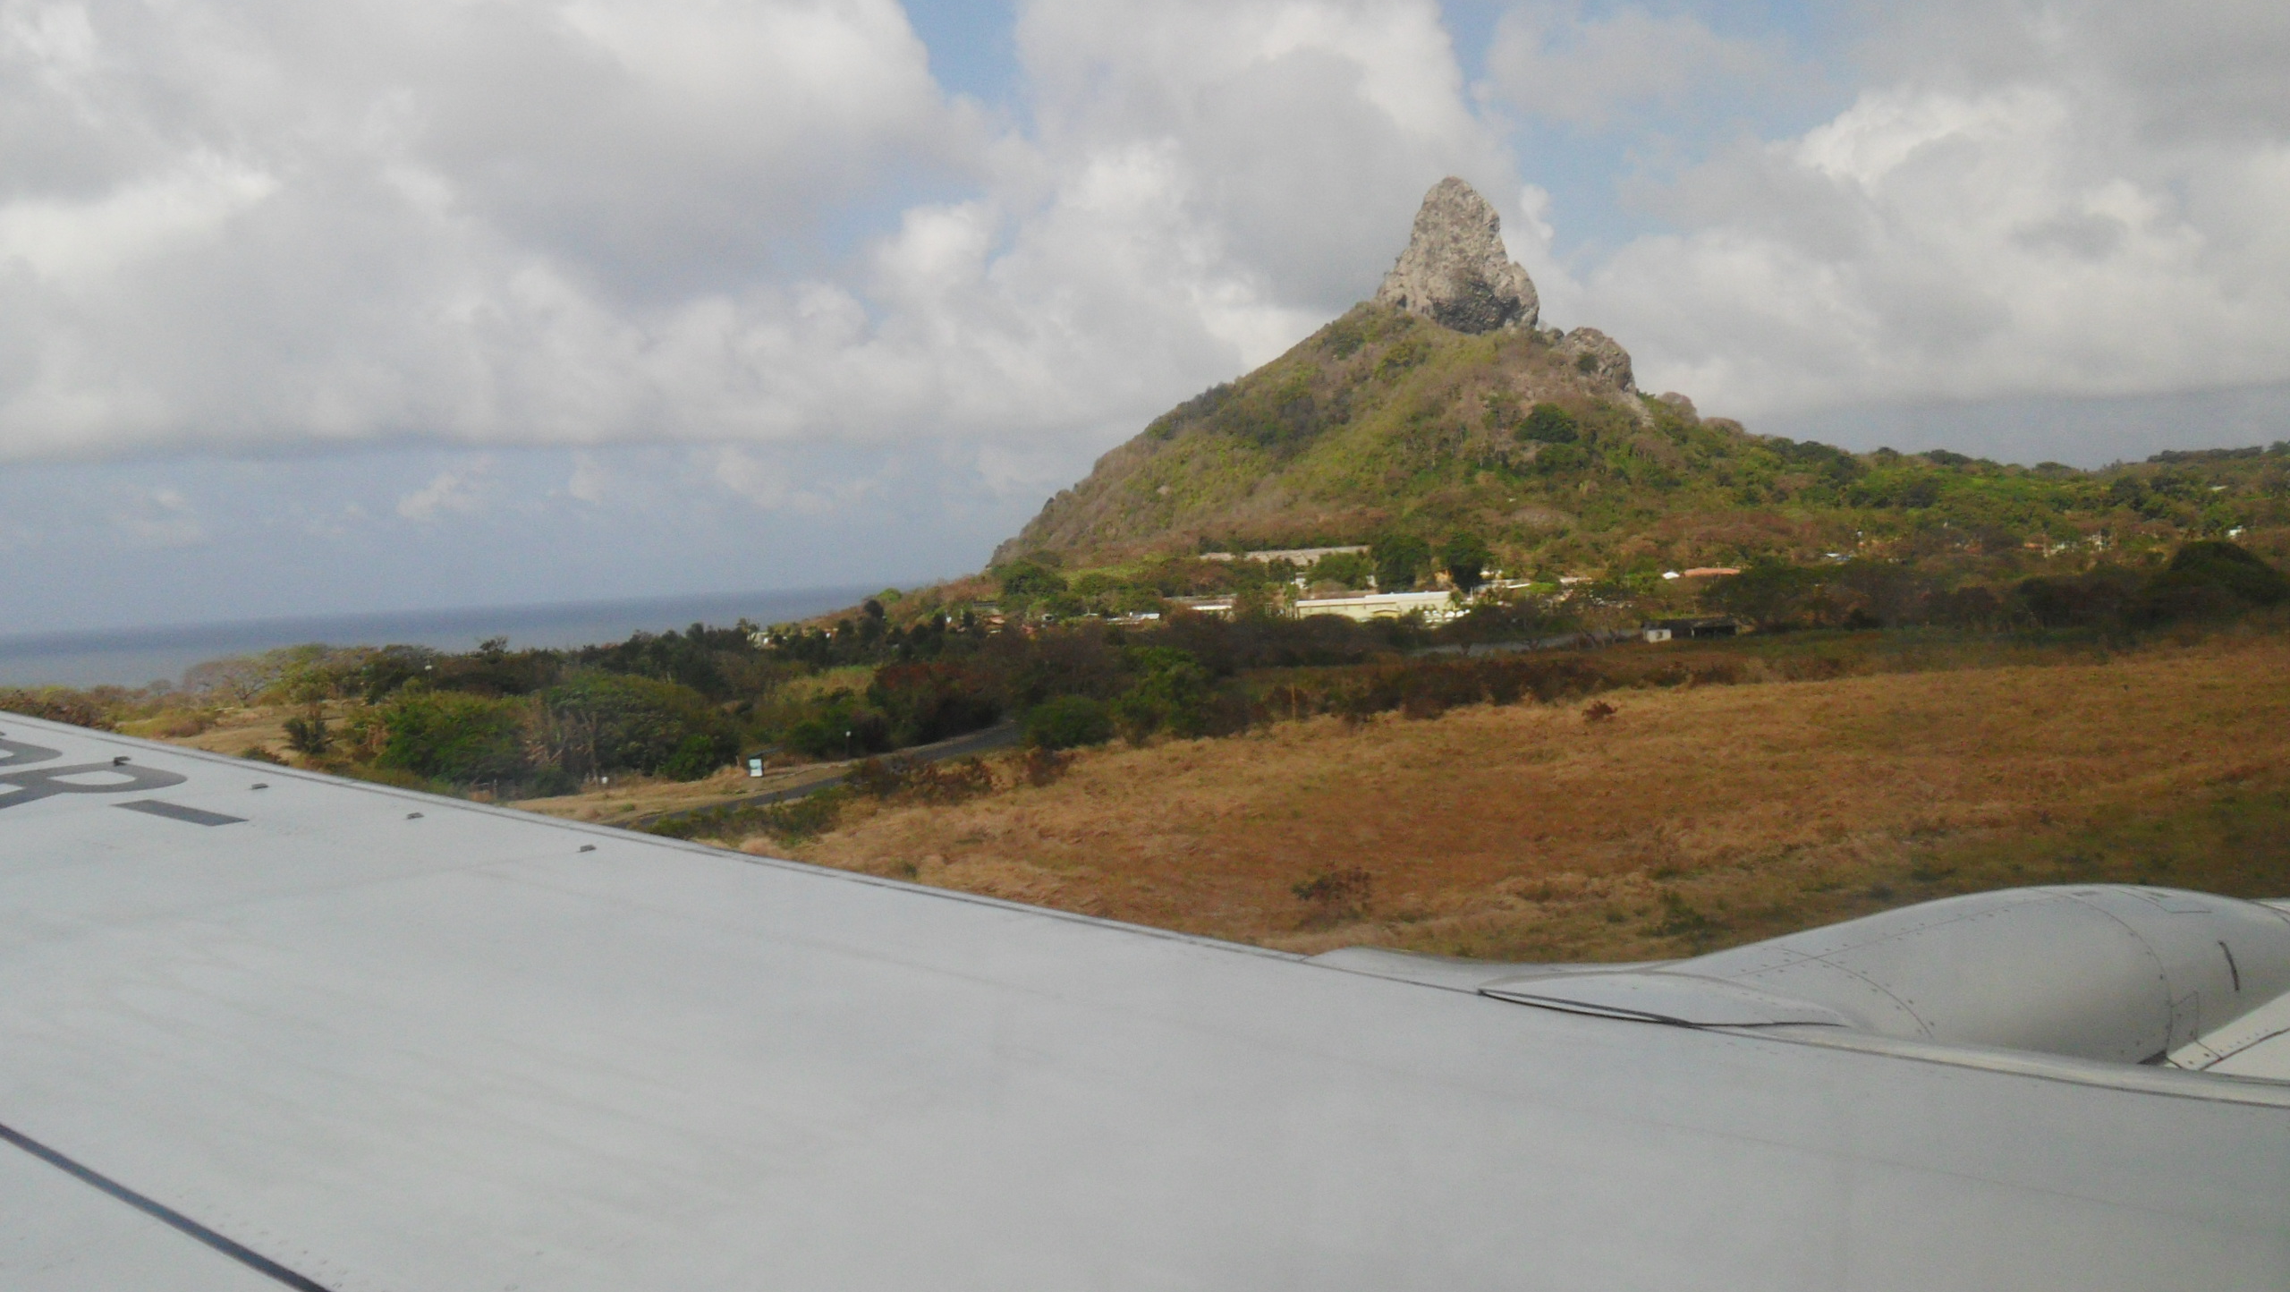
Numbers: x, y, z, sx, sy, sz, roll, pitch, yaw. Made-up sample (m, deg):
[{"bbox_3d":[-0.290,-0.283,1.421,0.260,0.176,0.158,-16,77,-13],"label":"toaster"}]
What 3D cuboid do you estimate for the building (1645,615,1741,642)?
[{"bbox_3d":[85.198,-2.649,330.000,14.000,3.600,6.000,-3,2,-3],"label":"building"}]

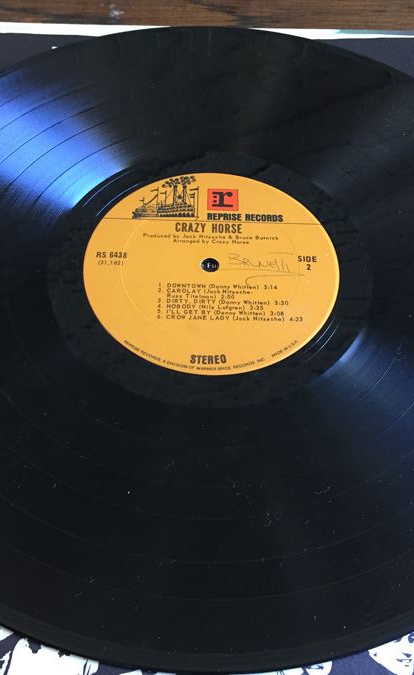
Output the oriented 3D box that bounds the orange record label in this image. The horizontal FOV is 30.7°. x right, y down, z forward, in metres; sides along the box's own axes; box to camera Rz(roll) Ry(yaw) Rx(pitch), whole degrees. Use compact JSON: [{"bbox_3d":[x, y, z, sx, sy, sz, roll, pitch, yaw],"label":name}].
[{"bbox_3d":[0.002,-0.029,0.298,0.101,0.002,0.101,1,57,-1],"label":"orange record label"}]

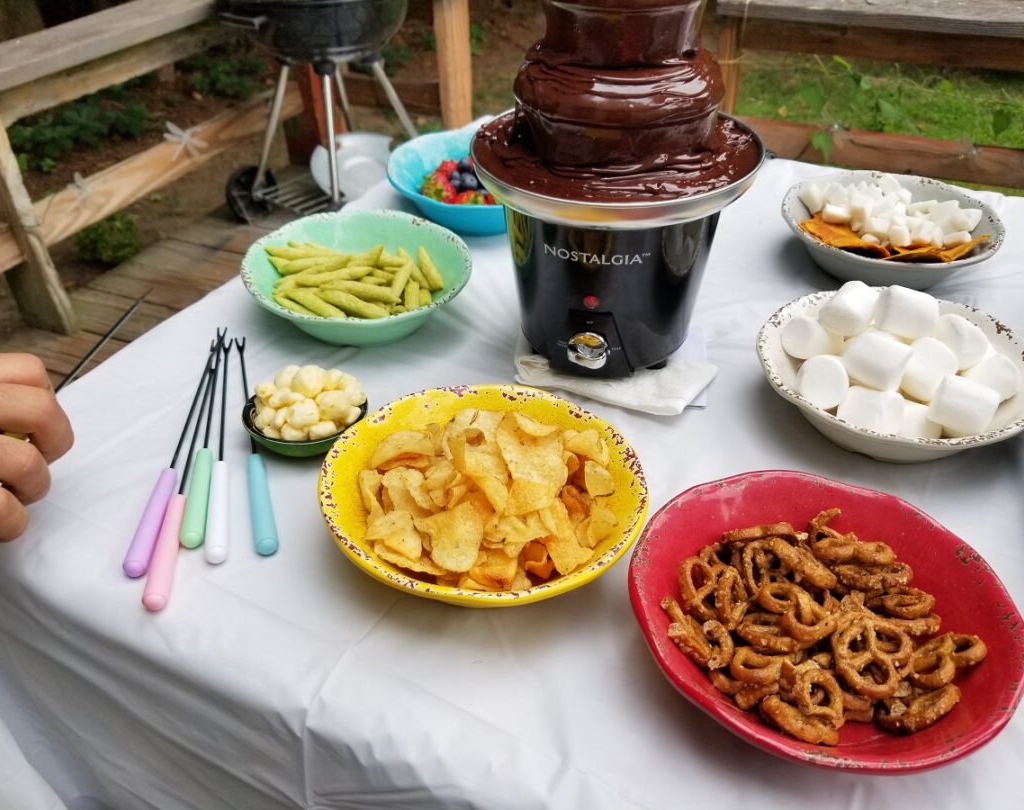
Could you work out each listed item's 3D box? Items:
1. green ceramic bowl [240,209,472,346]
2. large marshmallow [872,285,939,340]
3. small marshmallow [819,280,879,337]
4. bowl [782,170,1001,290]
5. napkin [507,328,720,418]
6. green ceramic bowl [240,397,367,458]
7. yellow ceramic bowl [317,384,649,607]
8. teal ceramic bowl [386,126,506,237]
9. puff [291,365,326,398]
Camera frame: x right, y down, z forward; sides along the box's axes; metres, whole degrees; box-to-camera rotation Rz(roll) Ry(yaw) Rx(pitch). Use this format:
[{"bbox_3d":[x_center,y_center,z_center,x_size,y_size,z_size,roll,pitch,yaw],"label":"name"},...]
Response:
[{"bbox_3d":[-0.122,-0.097,0.665,0.183,0.055,0.183,0,38,0],"label":"green ceramic bowl"},{"bbox_3d":[0.277,-0.065,0.571,0.035,0.033,0.033,14,38,2],"label":"large marshmallow"},{"bbox_3d":[0.237,-0.068,0.572,0.033,0.033,0.033,-7,53,59],"label":"small marshmallow"},{"bbox_3d":[0.328,-0.145,0.716,0.185,0.055,0.185,0,38,0],"label":"bowl"},{"bbox_3d":[0.076,-0.034,0.620,0.157,0.014,0.090,13,40,16],"label":"napkin"},{"bbox_3d":[-0.139,0.010,0.558,0.083,0.024,0.083,0,38,0],"label":"green ceramic bowl"},{"bbox_3d":[-0.015,0.059,0.478,0.179,0.055,0.179,0,38,0],"label":"yellow ceramic bowl"},{"bbox_3d":[-0.031,-0.216,0.808,0.186,0.055,0.186,0,38,0],"label":"teal ceramic bowl"},{"bbox_3d":[-0.135,-0.016,0.540,0.025,0.023,0.023,0,38,0],"label":"puff"}]

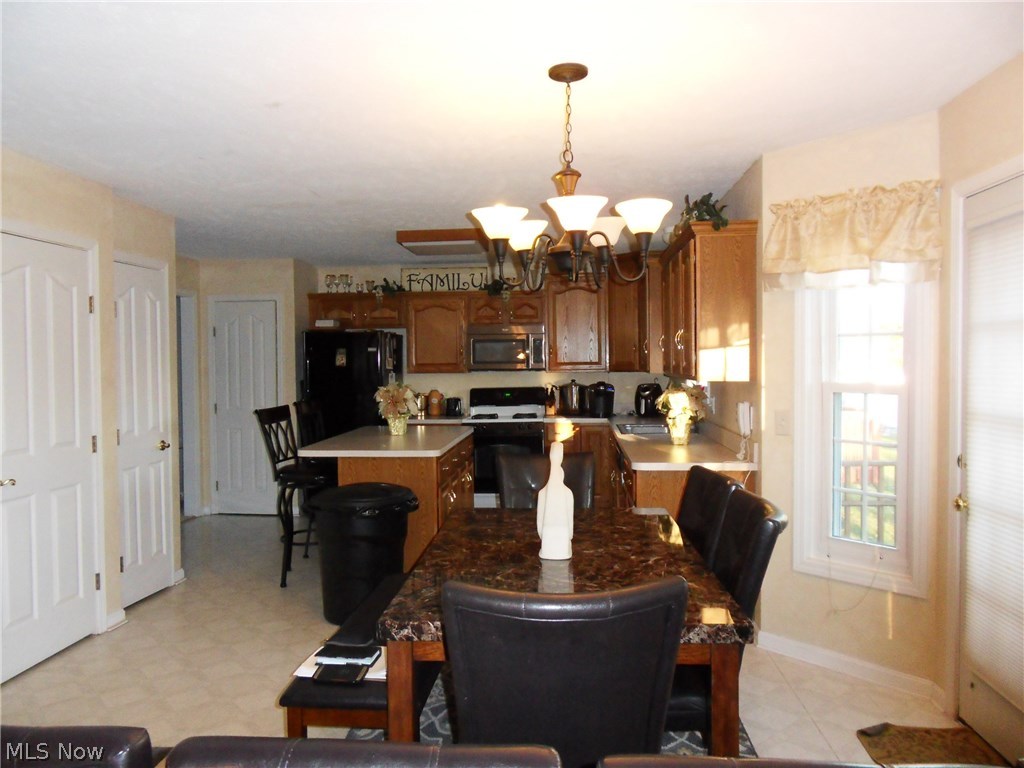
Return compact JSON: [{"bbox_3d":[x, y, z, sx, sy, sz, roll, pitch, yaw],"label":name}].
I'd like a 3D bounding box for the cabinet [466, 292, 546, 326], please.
[{"bbox_3d":[-0.042,-0.754,7.224,0.767,0.340,0.340,0,2,5],"label":"cabinet"}]

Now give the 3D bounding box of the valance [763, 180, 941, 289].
[{"bbox_3d":[1.474,-0.636,3.152,0.110,0.410,0.750,-2,2,-40],"label":"valance"}]

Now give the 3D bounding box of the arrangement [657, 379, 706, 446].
[{"bbox_3d":[1.081,0.186,4.530,0.310,0.400,0.300,0,2,5],"label":"arrangement"}]

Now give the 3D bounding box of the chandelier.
[{"bbox_3d":[0.192,-0.697,2.353,0.670,0.730,0.650,0,2,5],"label":"chandelier"}]

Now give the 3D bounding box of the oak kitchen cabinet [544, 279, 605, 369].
[{"bbox_3d":[0.641,-0.583,7.015,0.596,0.920,0.320,0,2,5],"label":"oak kitchen cabinet"}]

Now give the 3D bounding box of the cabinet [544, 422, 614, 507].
[{"bbox_3d":[0.661,0.782,6.873,0.645,0.890,0.600,0,2,5],"label":"cabinet"}]

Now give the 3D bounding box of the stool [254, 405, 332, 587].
[{"bbox_3d":[-1.420,0.739,4.740,0.460,1.130,0.440,0,2,7],"label":"stool"}]

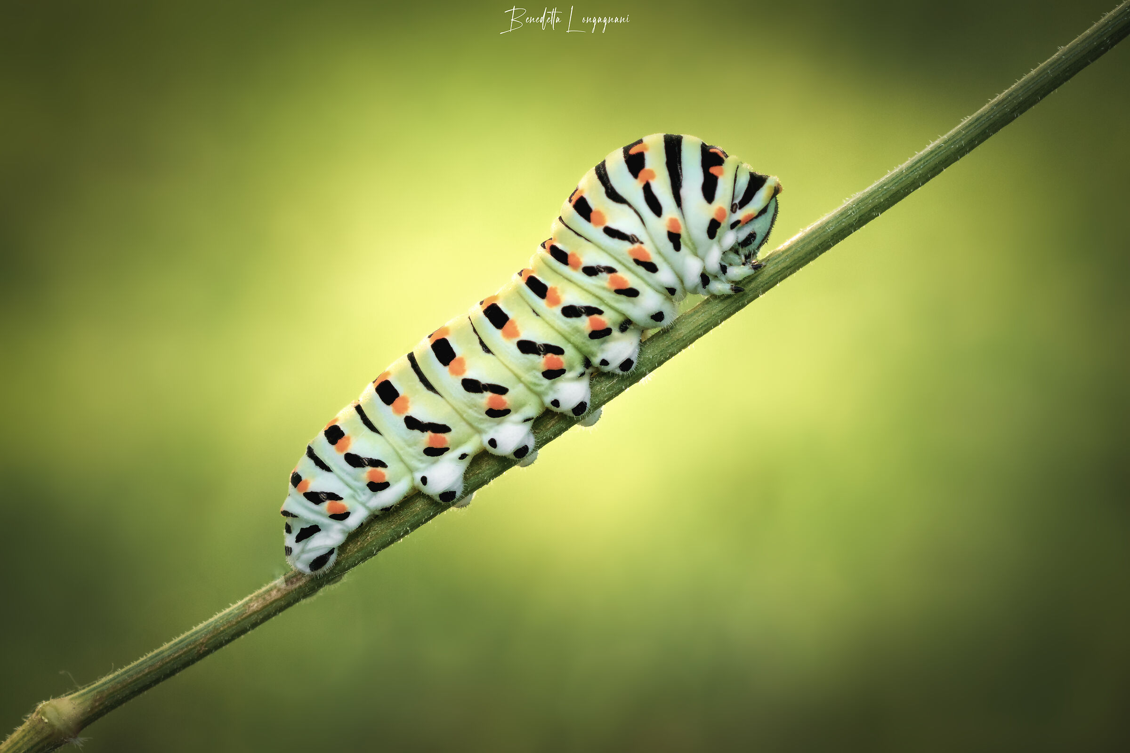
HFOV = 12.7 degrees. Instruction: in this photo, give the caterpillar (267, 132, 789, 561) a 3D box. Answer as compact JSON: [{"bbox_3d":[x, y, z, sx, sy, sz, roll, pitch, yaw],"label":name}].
[{"bbox_3d":[-0.003,-0.002,0.328,0.040,0.013,0.009,-33,0,0],"label":"caterpillar"}]

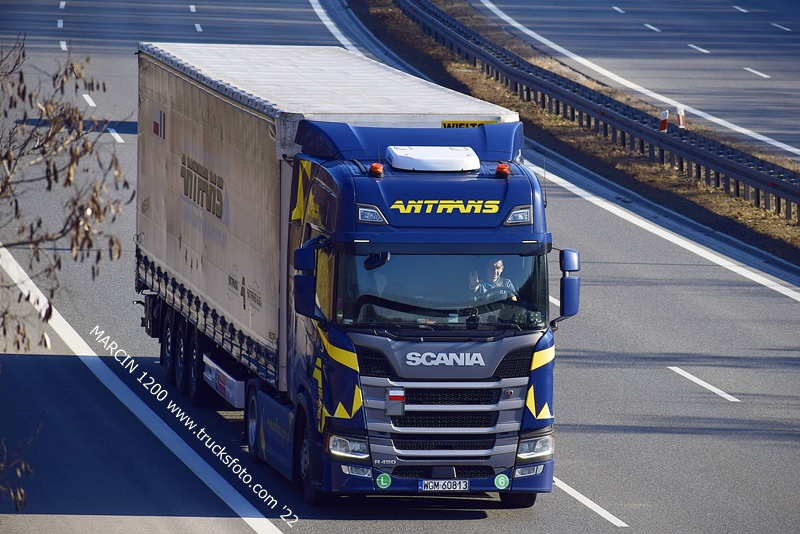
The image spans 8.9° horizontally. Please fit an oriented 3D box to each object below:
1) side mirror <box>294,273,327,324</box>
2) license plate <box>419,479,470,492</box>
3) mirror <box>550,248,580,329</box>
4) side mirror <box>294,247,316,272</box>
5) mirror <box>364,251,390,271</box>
[{"bbox_3d":[-0.929,0.320,52.375,0.270,0.460,0.170,0,6,-5],"label":"side mirror"},{"bbox_3d":[0.446,2.220,52.300,0.520,0.114,0.020,0,6,-10],"label":"license plate"},{"bbox_3d":[1.700,0.220,52.817,0.270,0.800,0.190,-1,6,-15],"label":"mirror"},{"bbox_3d":[-0.962,-0.076,52.328,0.200,0.220,0.150,0,6,-5],"label":"side mirror"},{"bbox_3d":[-0.228,-0.081,52.169,0.250,0.180,0.130,-11,8,1],"label":"mirror"}]

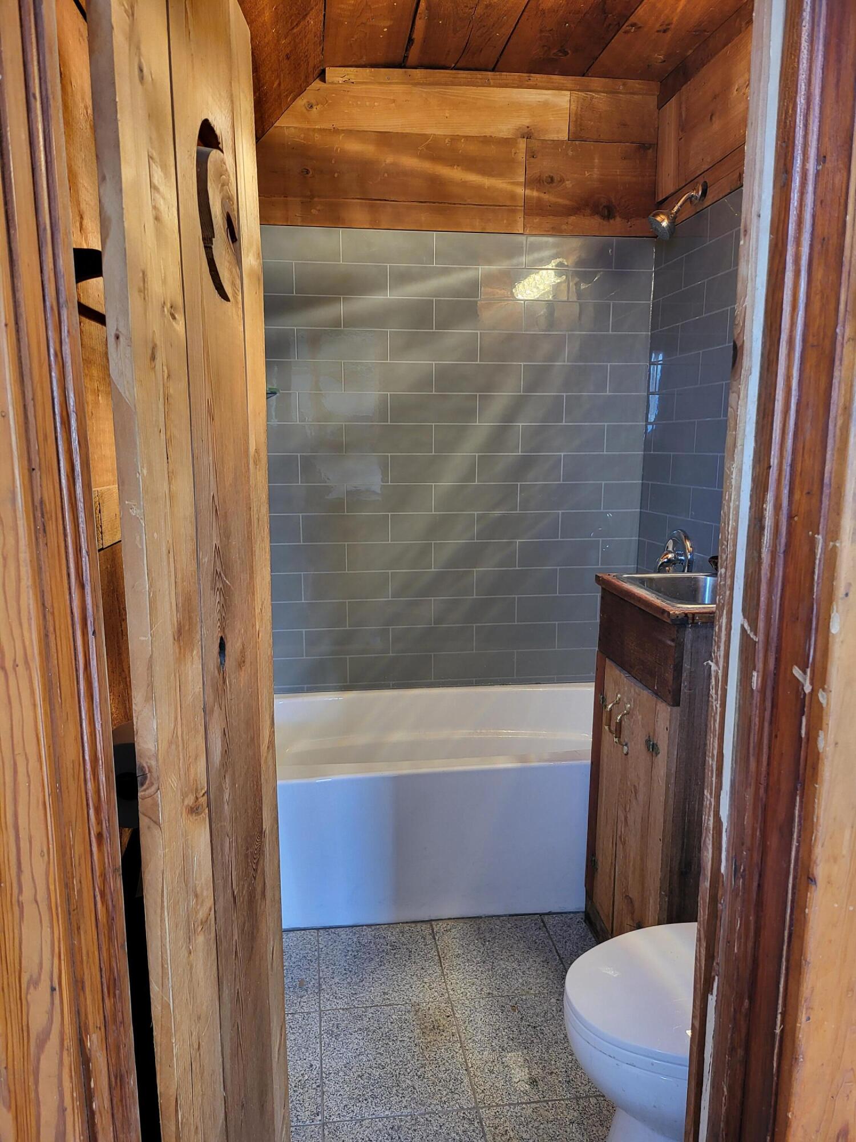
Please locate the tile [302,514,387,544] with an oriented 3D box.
[{"bbox_3d":[-0.282,-0.146,2.725,0.300,0.099,0.010,-1,11,-7],"label":"tile"}]

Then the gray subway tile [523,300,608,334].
[{"bbox_3d":[0.481,-0.876,2.738,0.304,0.101,0.009,-1,10,-7],"label":"gray subway tile"}]

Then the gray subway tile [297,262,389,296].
[{"bbox_3d":[-0.282,-0.953,2.595,0.303,0.100,0.010,-1,11,-7],"label":"gray subway tile"}]

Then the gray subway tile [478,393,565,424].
[{"bbox_3d":[0.321,-0.556,2.718,0.300,0.099,0.010,-1,11,-7],"label":"gray subway tile"}]

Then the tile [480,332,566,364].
[{"bbox_3d":[0.325,-0.763,2.704,0.304,0.101,0.009,-1,11,-7],"label":"tile"}]

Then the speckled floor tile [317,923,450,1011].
[{"bbox_3d":[-0.120,1.001,2.012,0.304,0.009,0.304,0,10,-8],"label":"speckled floor tile"}]

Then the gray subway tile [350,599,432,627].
[{"bbox_3d":[-0.133,0.151,2.833,0.304,0.101,0.009,-1,10,-7],"label":"gray subway tile"}]

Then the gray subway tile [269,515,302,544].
[{"bbox_3d":[-0.592,-0.143,2.723,0.304,0.101,0.009,-1,10,-7],"label":"gray subway tile"}]

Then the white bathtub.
[{"bbox_3d":[0.054,0.708,2.590,1.533,0.448,0.740,-1,10,-7],"label":"white bathtub"}]

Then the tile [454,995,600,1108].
[{"bbox_3d":[0.236,1.084,1.821,0.306,0.010,0.306,-1,10,-8],"label":"tile"}]

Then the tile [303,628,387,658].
[{"bbox_3d":[-0.286,0.256,2.831,0.304,0.101,0.009,-1,10,-7],"label":"tile"}]

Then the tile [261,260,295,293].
[{"bbox_3d":[-0.586,-0.945,2.556,0.304,0.102,0.009,-1,11,-7],"label":"tile"}]

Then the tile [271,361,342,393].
[{"bbox_3d":[-0.435,-0.647,2.633,0.304,0.101,0.009,-1,11,-7],"label":"tile"}]

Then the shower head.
[{"bbox_3d":[0.733,-1.064,2.337,0.166,0.167,0.088,-1,11,-7],"label":"shower head"}]

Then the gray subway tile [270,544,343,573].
[{"bbox_3d":[-0.438,-0.045,2.754,0.303,0.100,0.010,-1,11,-7],"label":"gray subway tile"}]

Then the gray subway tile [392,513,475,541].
[{"bbox_3d":[0.019,-0.154,2.789,0.303,0.100,0.010,-1,11,-7],"label":"gray subway tile"}]

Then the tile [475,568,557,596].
[{"bbox_3d":[0.319,0.040,2.836,0.300,0.099,0.010,-1,11,-7],"label":"tile"}]

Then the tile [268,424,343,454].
[{"bbox_3d":[-0.432,-0.442,2.648,0.300,0.099,0.010,-1,11,-7],"label":"tile"}]

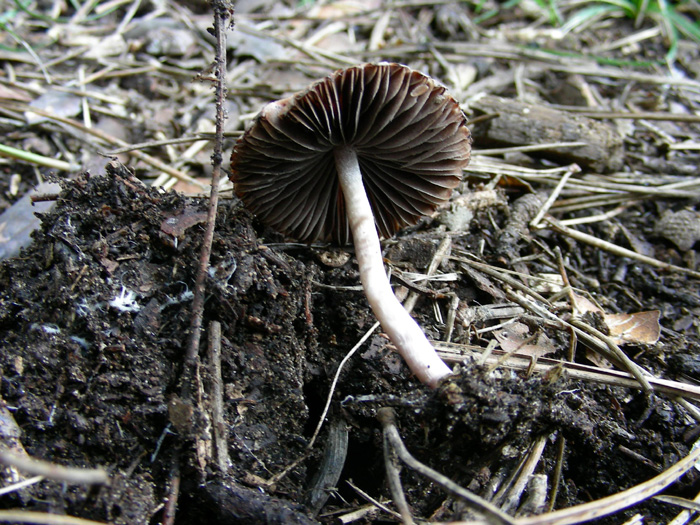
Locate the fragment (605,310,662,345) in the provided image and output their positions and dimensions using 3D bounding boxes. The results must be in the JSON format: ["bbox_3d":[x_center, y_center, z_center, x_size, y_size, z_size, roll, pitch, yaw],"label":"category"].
[{"bbox_3d":[0.070,0.016,0.190,0.014,0.003,0.012,-3,40,-3],"label":"fragment"}]

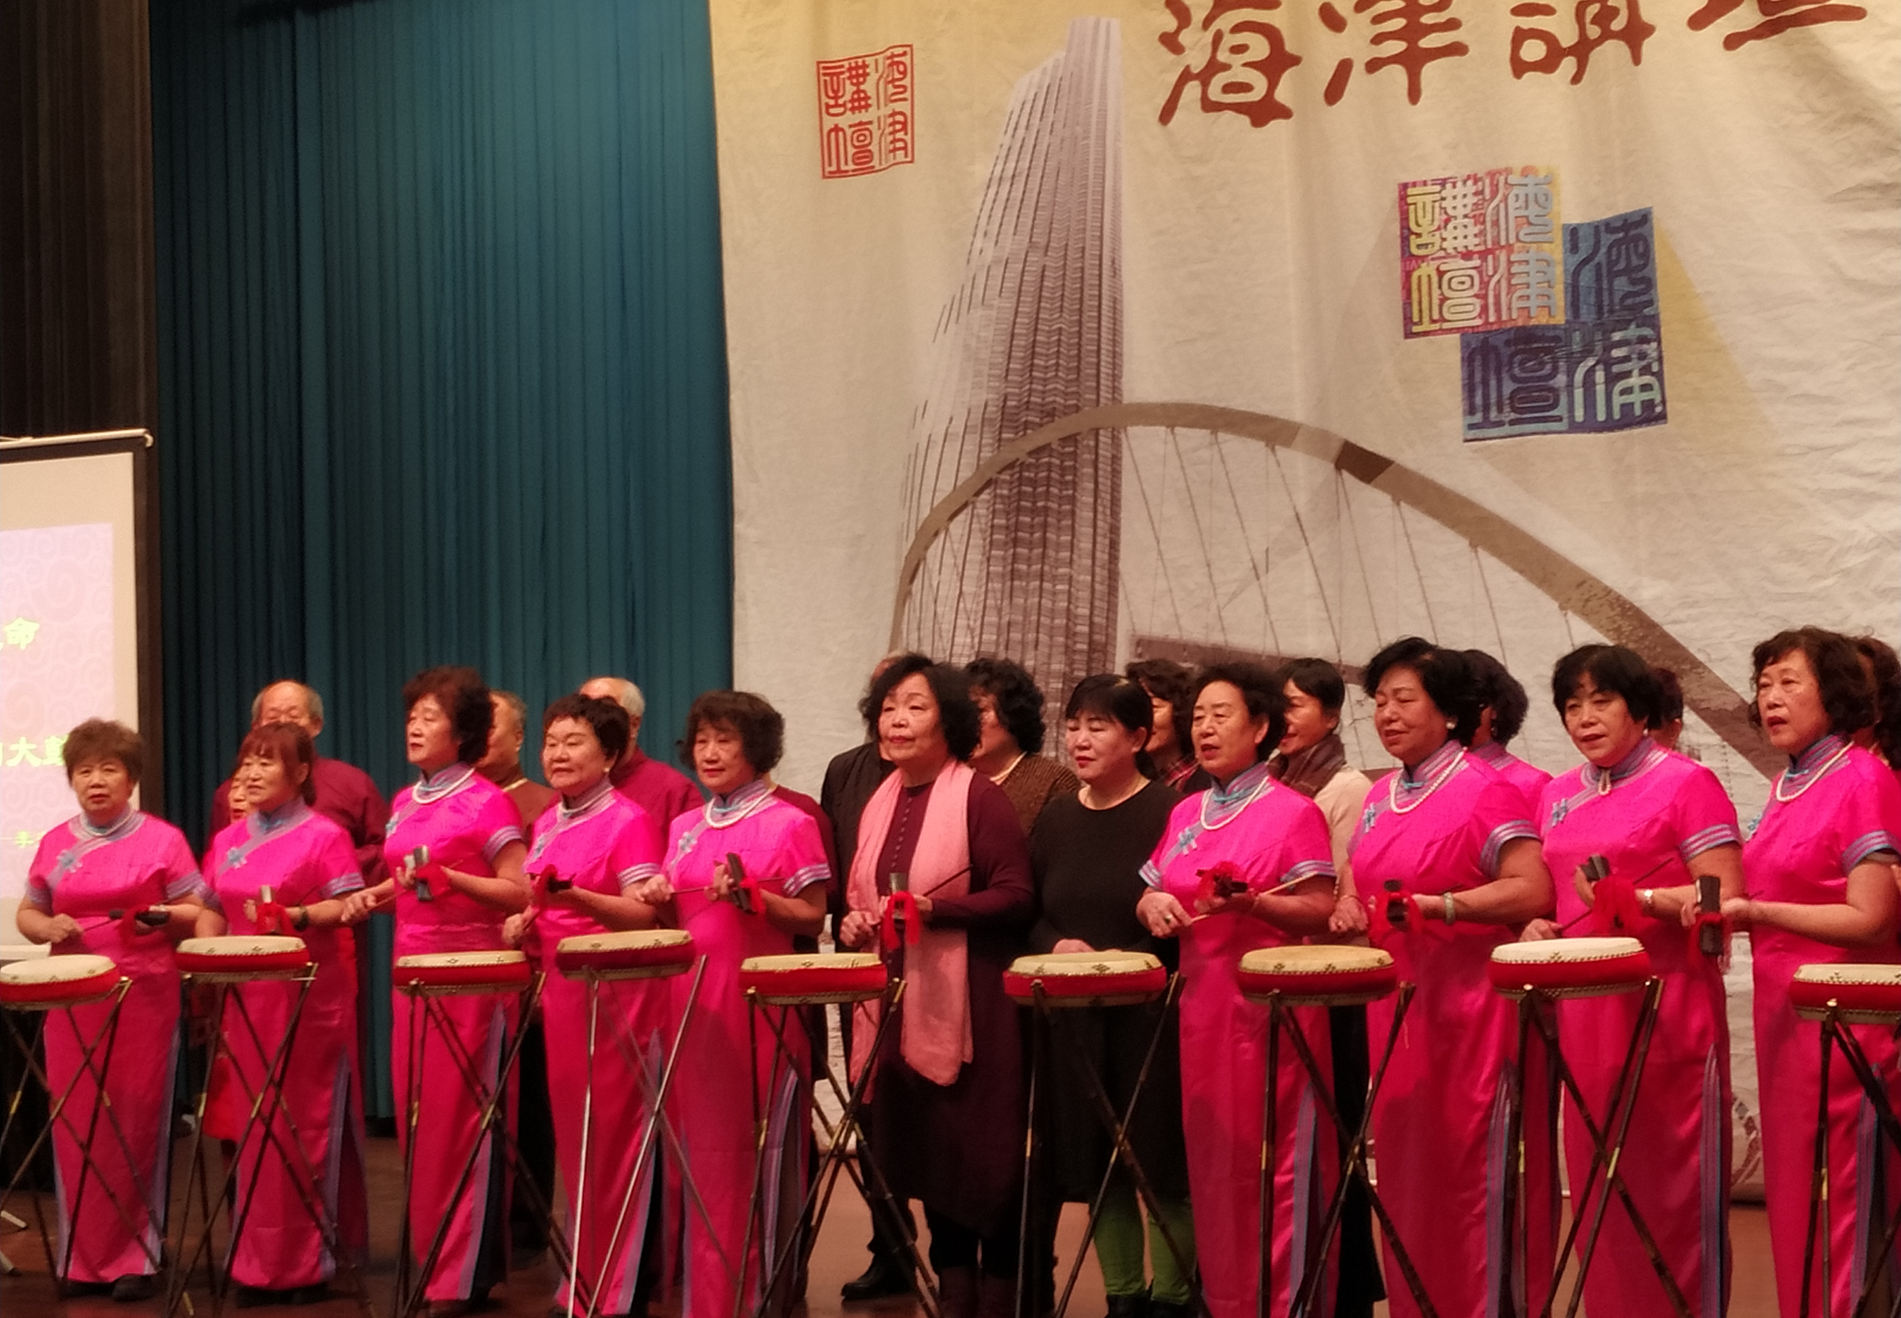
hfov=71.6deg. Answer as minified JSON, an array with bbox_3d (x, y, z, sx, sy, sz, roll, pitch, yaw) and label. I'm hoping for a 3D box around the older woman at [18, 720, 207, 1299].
[{"bbox_3d":[-2.258,0.948,3.550,0.490,1.580,0.380,-2,-3,-8],"label":"older woman"}]

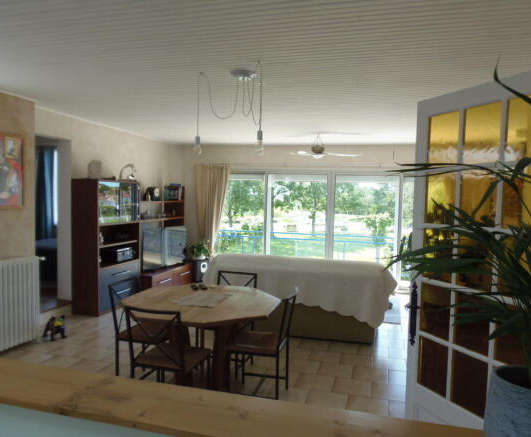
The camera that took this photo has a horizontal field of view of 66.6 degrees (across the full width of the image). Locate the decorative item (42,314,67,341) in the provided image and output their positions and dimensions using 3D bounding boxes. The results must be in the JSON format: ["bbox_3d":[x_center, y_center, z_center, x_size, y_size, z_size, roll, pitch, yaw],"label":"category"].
[{"bbox_3d":[-2.279,1.165,4.343,0.260,0.250,0.140,3,3,20],"label":"decorative item"}]

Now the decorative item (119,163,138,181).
[{"bbox_3d":[-1.974,-0.671,5.823,0.260,0.240,0.150,-1,4,-39],"label":"decorative item"}]

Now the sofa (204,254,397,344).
[{"bbox_3d":[0.424,0.876,4.958,2.100,0.870,0.900,2,3,14],"label":"sofa"}]

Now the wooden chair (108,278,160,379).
[{"bbox_3d":[-0.965,0.953,3.316,0.450,0.835,0.410,2,3,20],"label":"wooden chair"}]

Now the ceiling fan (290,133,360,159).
[{"bbox_3d":[0.862,-1.075,5.990,1.120,0.370,1.120,2,3,15],"label":"ceiling fan"}]

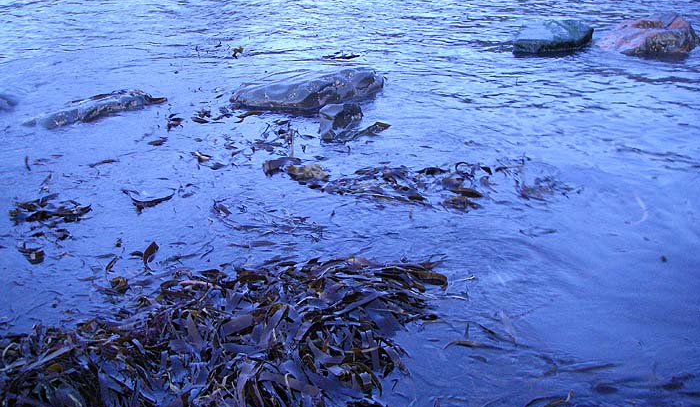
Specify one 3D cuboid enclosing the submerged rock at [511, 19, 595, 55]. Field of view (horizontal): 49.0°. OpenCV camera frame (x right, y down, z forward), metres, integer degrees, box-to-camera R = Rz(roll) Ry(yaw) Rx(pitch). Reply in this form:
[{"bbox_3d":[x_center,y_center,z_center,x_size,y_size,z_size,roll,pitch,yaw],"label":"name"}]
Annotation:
[{"bbox_3d":[1.670,-1.359,6.364,0.630,0.180,0.470,-5,26,-11],"label":"submerged rock"}]

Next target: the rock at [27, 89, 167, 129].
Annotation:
[{"bbox_3d":[-1.560,-0.600,4.820,0.820,0.160,0.280,-15,29,-28],"label":"rock"}]

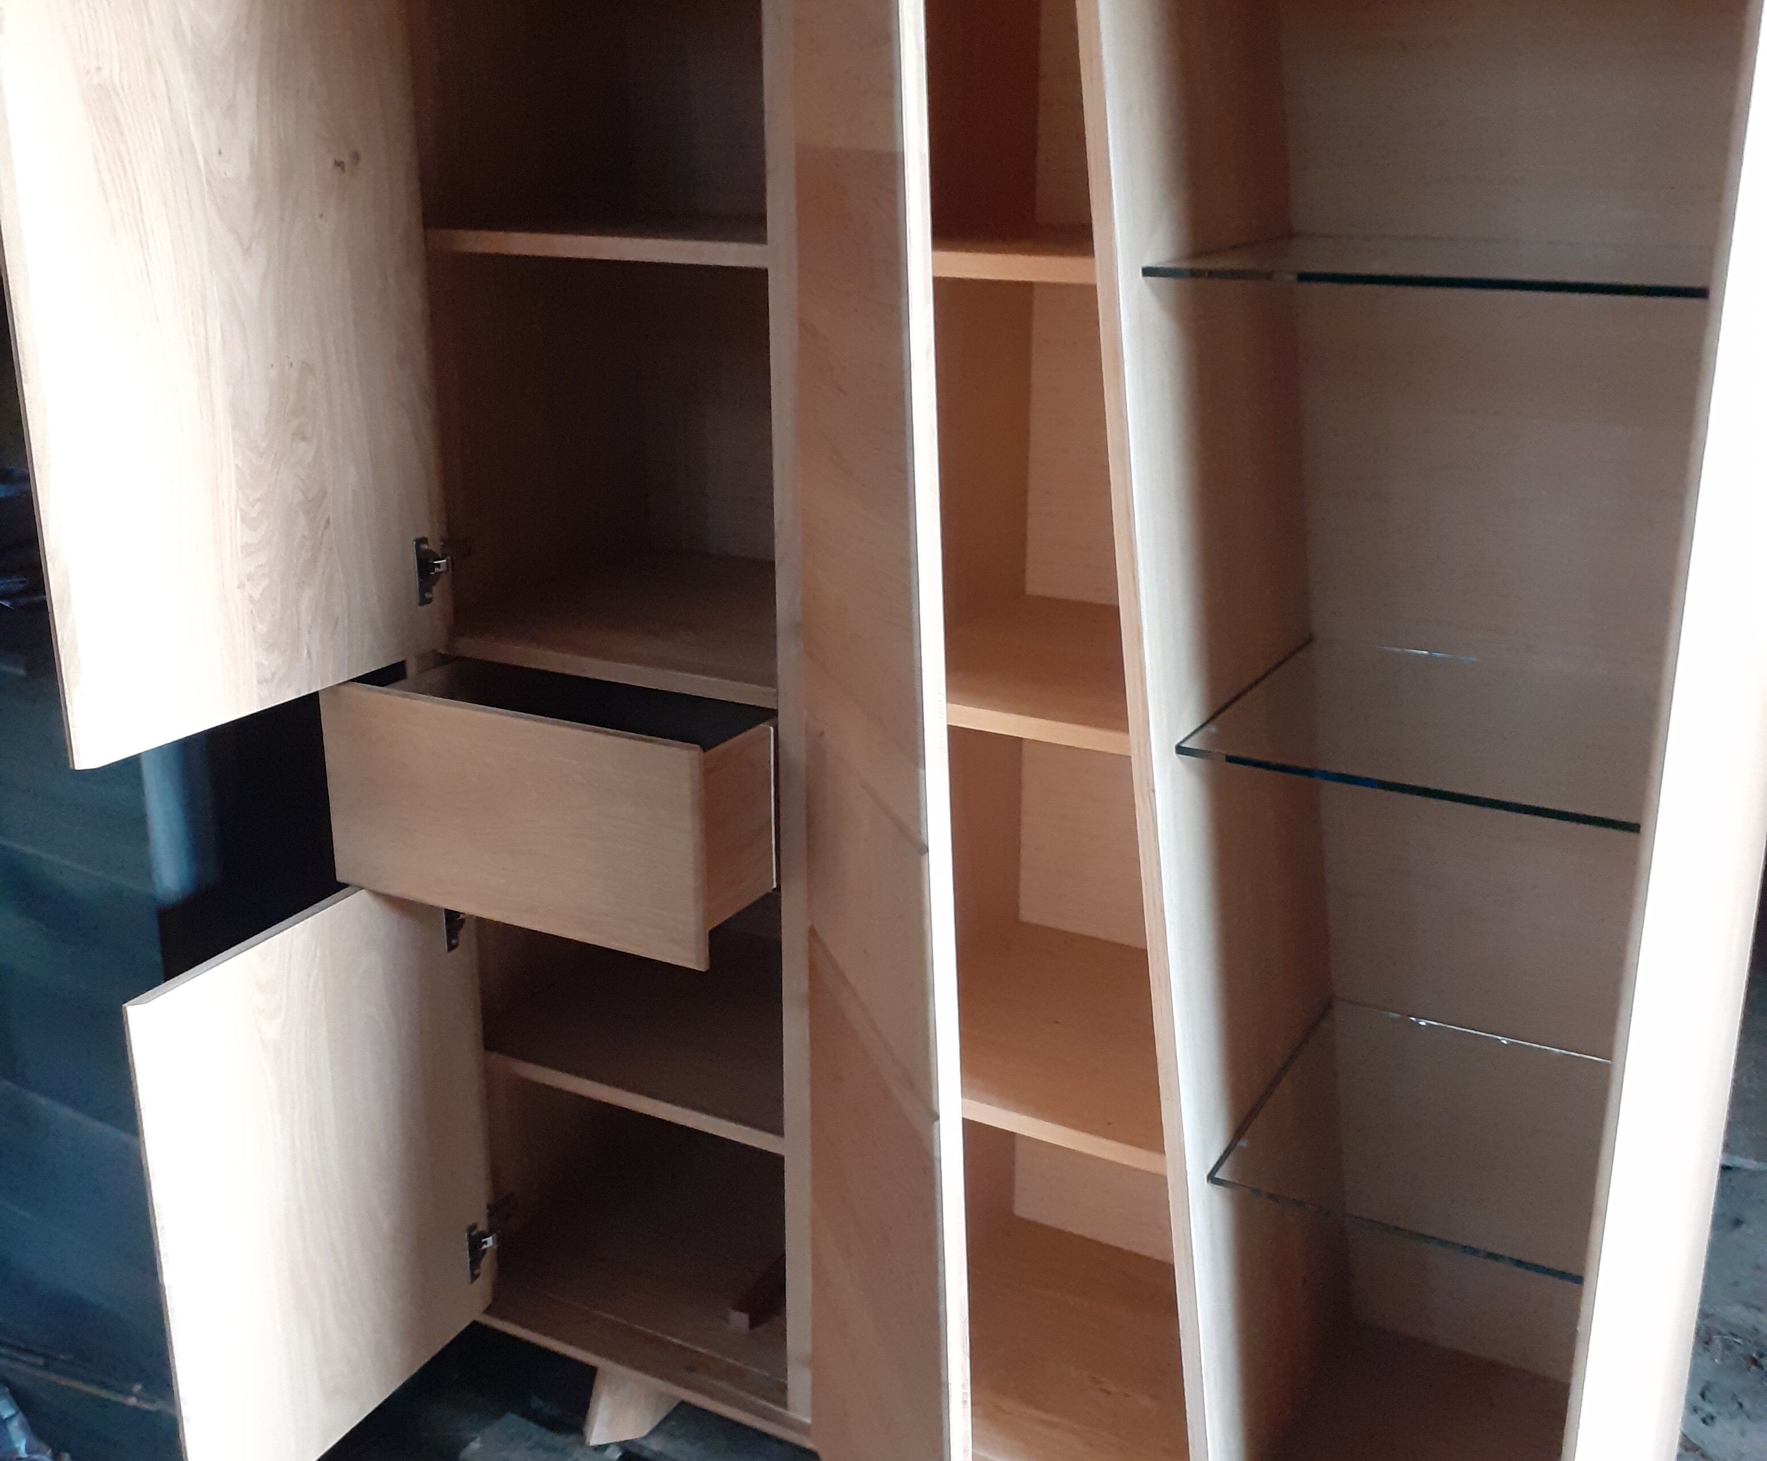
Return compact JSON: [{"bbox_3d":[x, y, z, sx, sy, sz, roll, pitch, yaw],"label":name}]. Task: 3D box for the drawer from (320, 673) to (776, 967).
[{"bbox_3d":[-0.249,0.031,1.815,0.424,0.193,0.385,10,20,27],"label":"drawer"}]

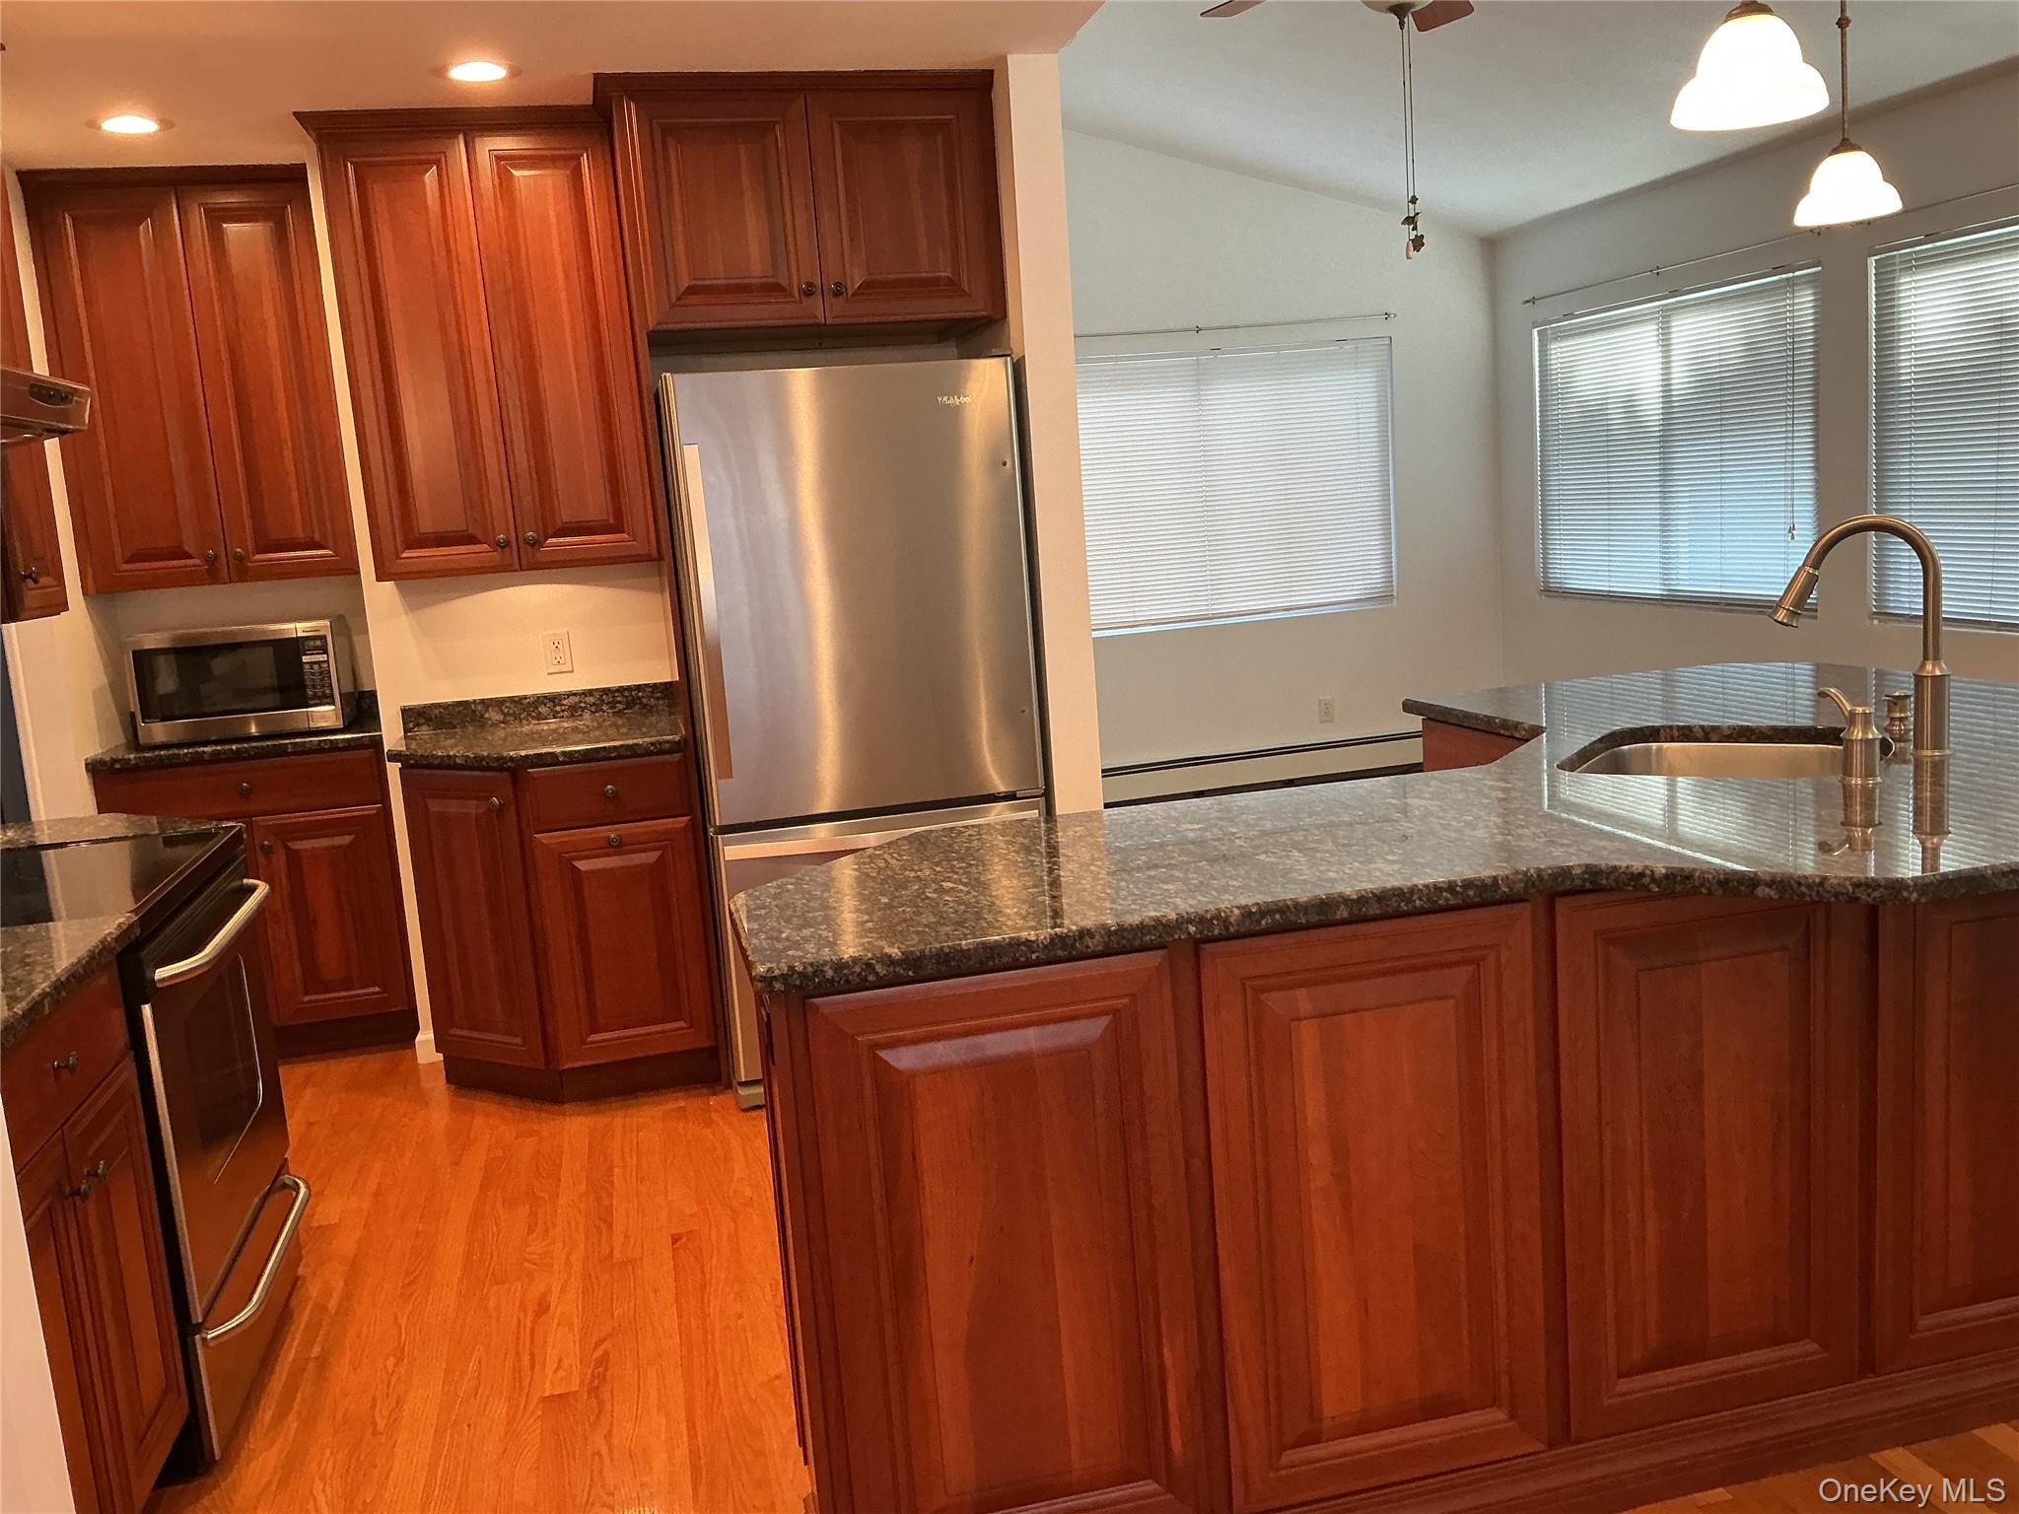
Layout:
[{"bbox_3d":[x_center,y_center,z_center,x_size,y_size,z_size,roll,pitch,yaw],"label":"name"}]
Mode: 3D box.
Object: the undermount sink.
[{"bbox_3d":[1.324,0.118,3.104,0.530,0.210,0.560,2,11,31],"label":"undermount sink"}]

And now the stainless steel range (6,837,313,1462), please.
[{"bbox_3d":[-1.689,0.673,2.966,0.690,0.922,0.750,-6,10,-11],"label":"stainless steel range"}]

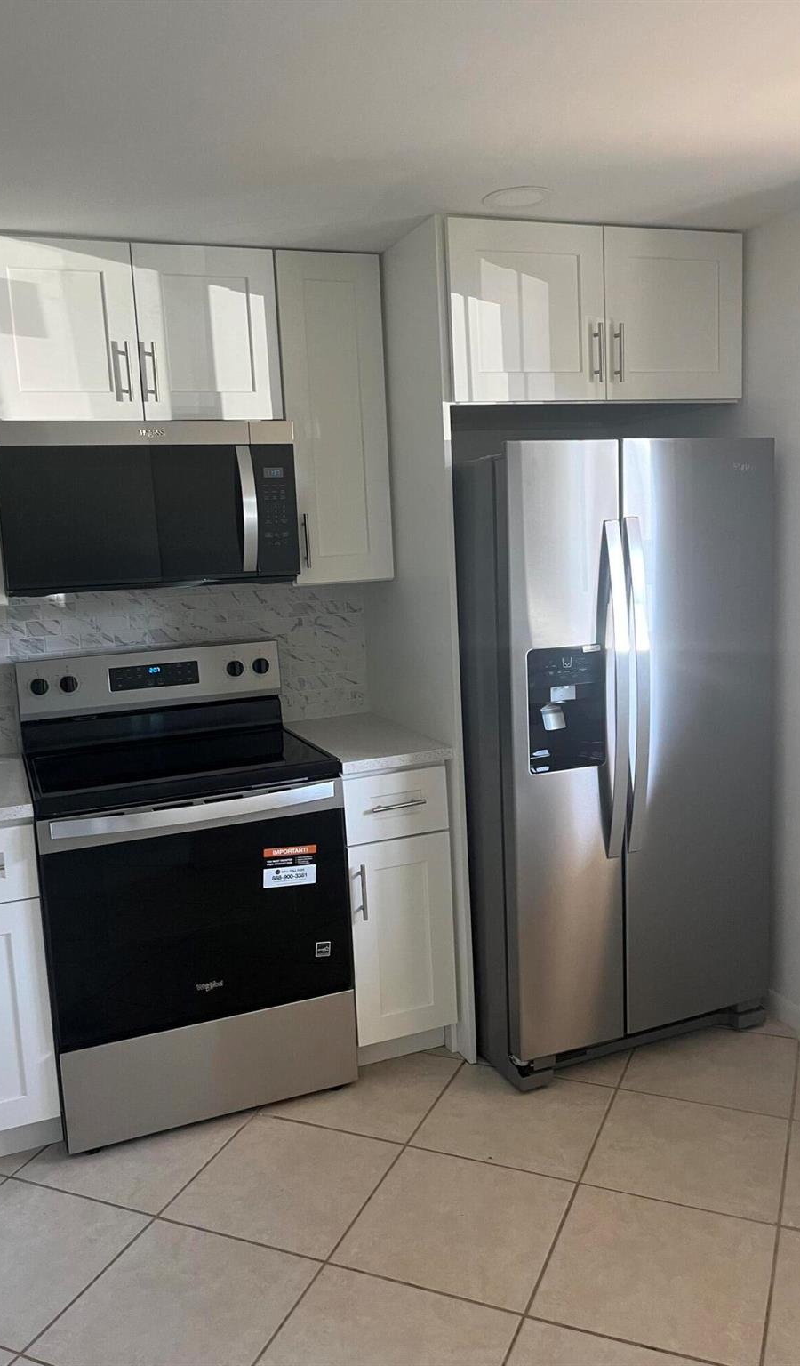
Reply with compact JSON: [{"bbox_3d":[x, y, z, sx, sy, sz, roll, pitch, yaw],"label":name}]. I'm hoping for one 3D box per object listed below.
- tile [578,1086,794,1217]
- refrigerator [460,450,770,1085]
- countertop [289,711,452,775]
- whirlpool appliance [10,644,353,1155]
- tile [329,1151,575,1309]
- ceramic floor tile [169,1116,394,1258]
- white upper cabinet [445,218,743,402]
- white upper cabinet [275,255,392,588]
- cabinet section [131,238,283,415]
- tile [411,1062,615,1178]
[{"bbox_3d":[0.699,1.130,2.476,0.428,0.010,0.428,1,9,24],"label":"tile"},{"bbox_3d":[0.544,0.168,3.135,0.831,1.710,0.850,-6,9,-21],"label":"refrigerator"},{"bbox_3d":[-0.124,0.171,3.040,0.315,0.031,0.649,-6,9,-21],"label":"countertop"},{"bbox_3d":[-0.598,0.528,2.854,0.757,1.186,0.695,-6,9,-21],"label":"whirlpool appliance"},{"bbox_3d":[0.131,1.188,2.259,0.428,0.010,0.428,1,9,24],"label":"tile"},{"bbox_3d":[-0.265,1.181,2.432,0.428,0.010,0.428,1,9,24],"label":"ceramic floor tile"},{"bbox_3d":[0.429,-1.031,3.079,0.916,0.458,0.700,-6,9,-21],"label":"white upper cabinet"},{"bbox_3d":[-0.233,-0.759,3.048,0.306,0.915,0.330,-6,9,-21],"label":"white upper cabinet"},{"bbox_3d":[-0.567,-0.950,2.890,0.382,0.450,0.330,-6,9,-21],"label":"cabinet section"},{"bbox_3d":[0.303,1.122,2.649,0.428,0.010,0.428,1,9,24],"label":"tile"}]

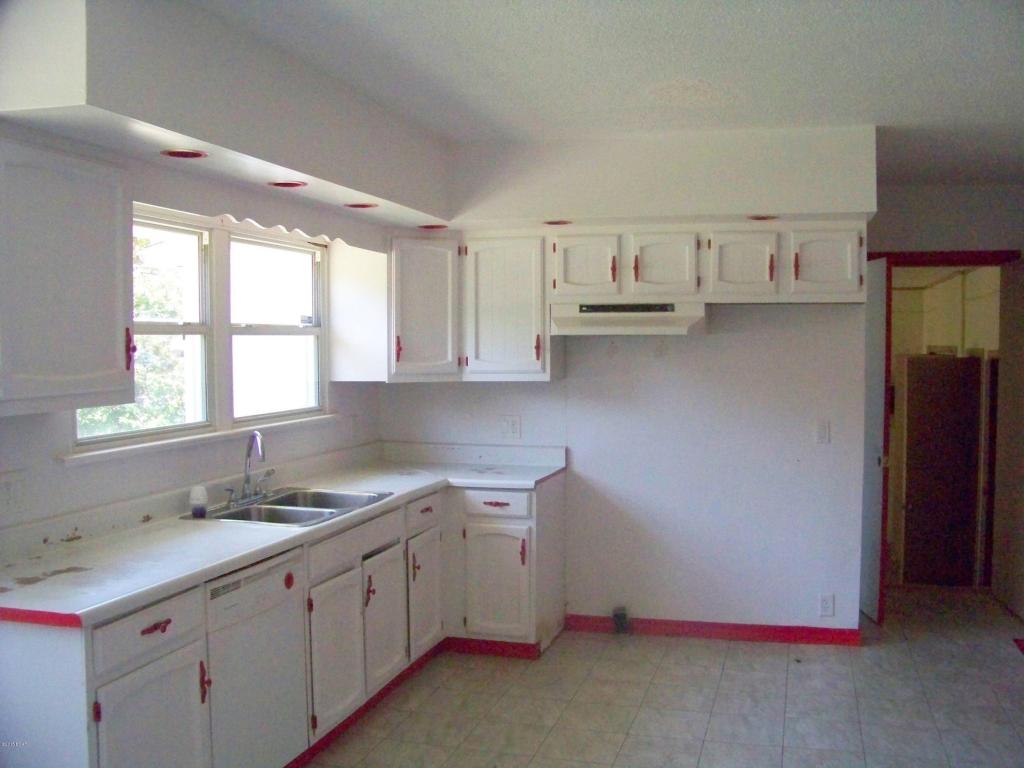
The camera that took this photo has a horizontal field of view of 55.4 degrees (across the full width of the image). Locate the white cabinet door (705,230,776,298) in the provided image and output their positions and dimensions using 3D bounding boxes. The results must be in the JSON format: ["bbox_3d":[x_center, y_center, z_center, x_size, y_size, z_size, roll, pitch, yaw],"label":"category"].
[{"bbox_3d":[1.097,-0.571,4.618,0.326,0.305,0.025,0,2,17],"label":"white cabinet door"}]

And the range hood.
[{"bbox_3d":[0.591,-0.321,4.908,0.765,0.158,0.480,1,3,17],"label":"range hood"}]

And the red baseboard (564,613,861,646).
[{"bbox_3d":[1.022,1.288,5.090,1.550,0.088,0.018,1,3,17],"label":"red baseboard"}]

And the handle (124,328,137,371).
[{"bbox_3d":[-1.154,-0.105,2.961,0.032,0.130,0.025,1,3,17],"label":"handle"}]

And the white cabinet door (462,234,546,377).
[{"bbox_3d":[-0.028,-0.393,4.961,0.432,0.701,0.025,0,2,17],"label":"white cabinet door"}]

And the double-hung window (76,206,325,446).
[{"bbox_3d":[-1.200,-0.249,4.097,0.090,0.850,1.770,1,3,17],"label":"double-hung window"}]

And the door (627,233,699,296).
[{"bbox_3d":[0.734,-0.579,4.726,0.342,0.304,0.025,0,2,17],"label":"door"}]

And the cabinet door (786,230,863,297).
[{"bbox_3d":[1.452,-0.558,4.514,0.325,0.300,0.025,0,2,17],"label":"cabinet door"}]

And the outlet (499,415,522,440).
[{"bbox_3d":[-0.012,0.241,5.362,0.125,0.125,0.010,1,3,17],"label":"outlet"}]

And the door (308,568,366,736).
[{"bbox_3d":[-0.652,0.982,3.630,0.025,0.544,0.436,0,2,17],"label":"door"}]

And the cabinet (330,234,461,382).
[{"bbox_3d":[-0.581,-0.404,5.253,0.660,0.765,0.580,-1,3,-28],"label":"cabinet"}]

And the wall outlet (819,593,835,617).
[{"bbox_3d":[1.585,1.113,4.912,0.075,0.117,0.010,1,3,17],"label":"wall outlet"}]

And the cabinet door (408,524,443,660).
[{"bbox_3d":[-0.405,0.954,4.475,0.025,0.552,0.407,0,2,17],"label":"cabinet door"}]

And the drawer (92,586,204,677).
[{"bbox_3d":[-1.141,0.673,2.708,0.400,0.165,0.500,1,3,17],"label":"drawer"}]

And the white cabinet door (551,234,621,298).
[{"bbox_3d":[0.376,-0.586,4.833,0.337,0.297,0.025,0,2,17],"label":"white cabinet door"}]

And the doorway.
[{"bbox_3d":[2.508,0.256,5.855,0.980,2.110,0.130,1,3,17],"label":"doorway"}]

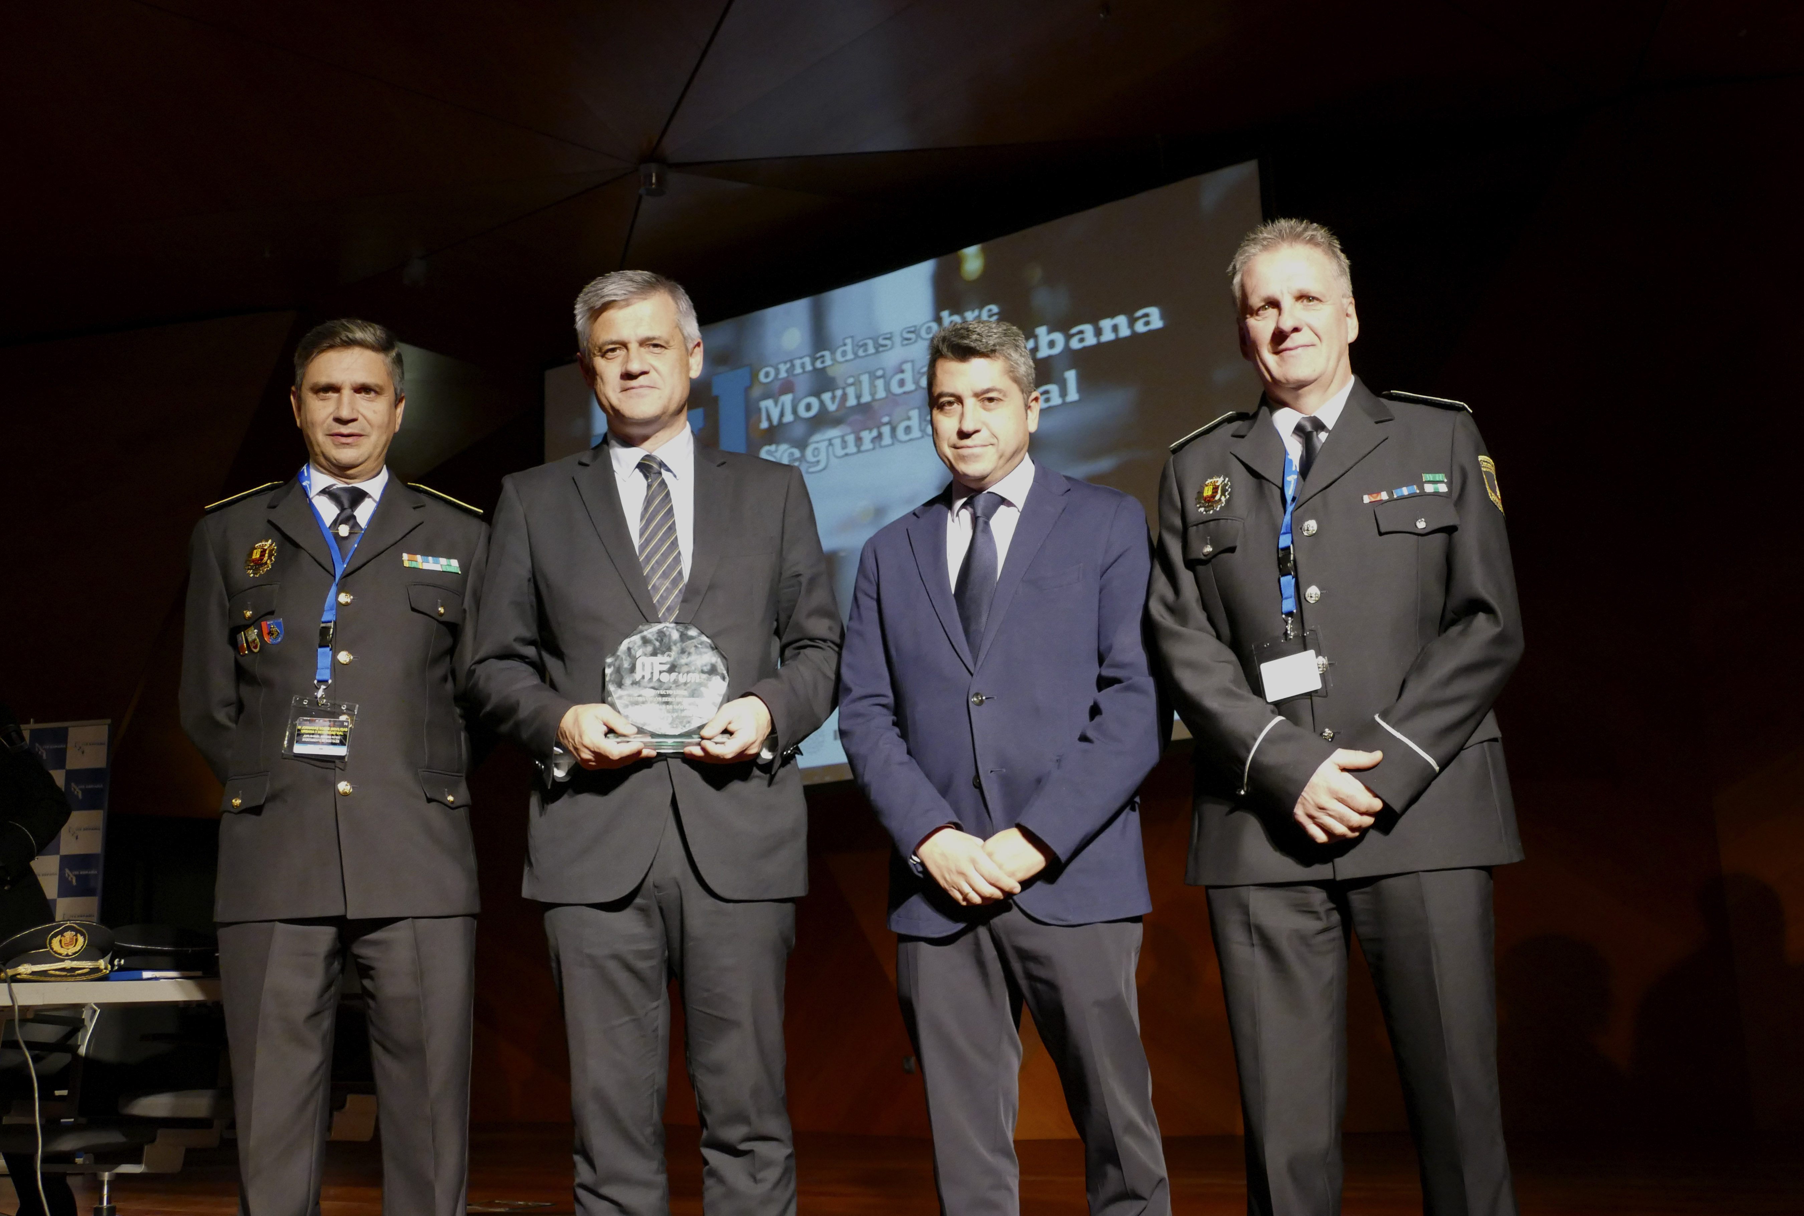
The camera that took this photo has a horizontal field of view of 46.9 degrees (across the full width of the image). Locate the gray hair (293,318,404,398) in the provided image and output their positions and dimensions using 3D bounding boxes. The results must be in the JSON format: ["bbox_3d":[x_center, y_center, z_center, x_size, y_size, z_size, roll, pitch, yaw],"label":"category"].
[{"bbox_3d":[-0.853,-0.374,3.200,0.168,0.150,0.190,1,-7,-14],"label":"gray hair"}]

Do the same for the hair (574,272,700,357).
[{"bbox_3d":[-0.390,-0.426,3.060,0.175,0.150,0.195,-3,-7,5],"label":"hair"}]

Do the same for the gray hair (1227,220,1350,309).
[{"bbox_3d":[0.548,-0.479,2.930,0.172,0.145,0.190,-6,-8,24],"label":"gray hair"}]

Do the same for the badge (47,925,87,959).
[{"bbox_3d":[-1.587,0.634,3.950,0.074,0.065,0.018,5,-13,-33],"label":"badge"}]

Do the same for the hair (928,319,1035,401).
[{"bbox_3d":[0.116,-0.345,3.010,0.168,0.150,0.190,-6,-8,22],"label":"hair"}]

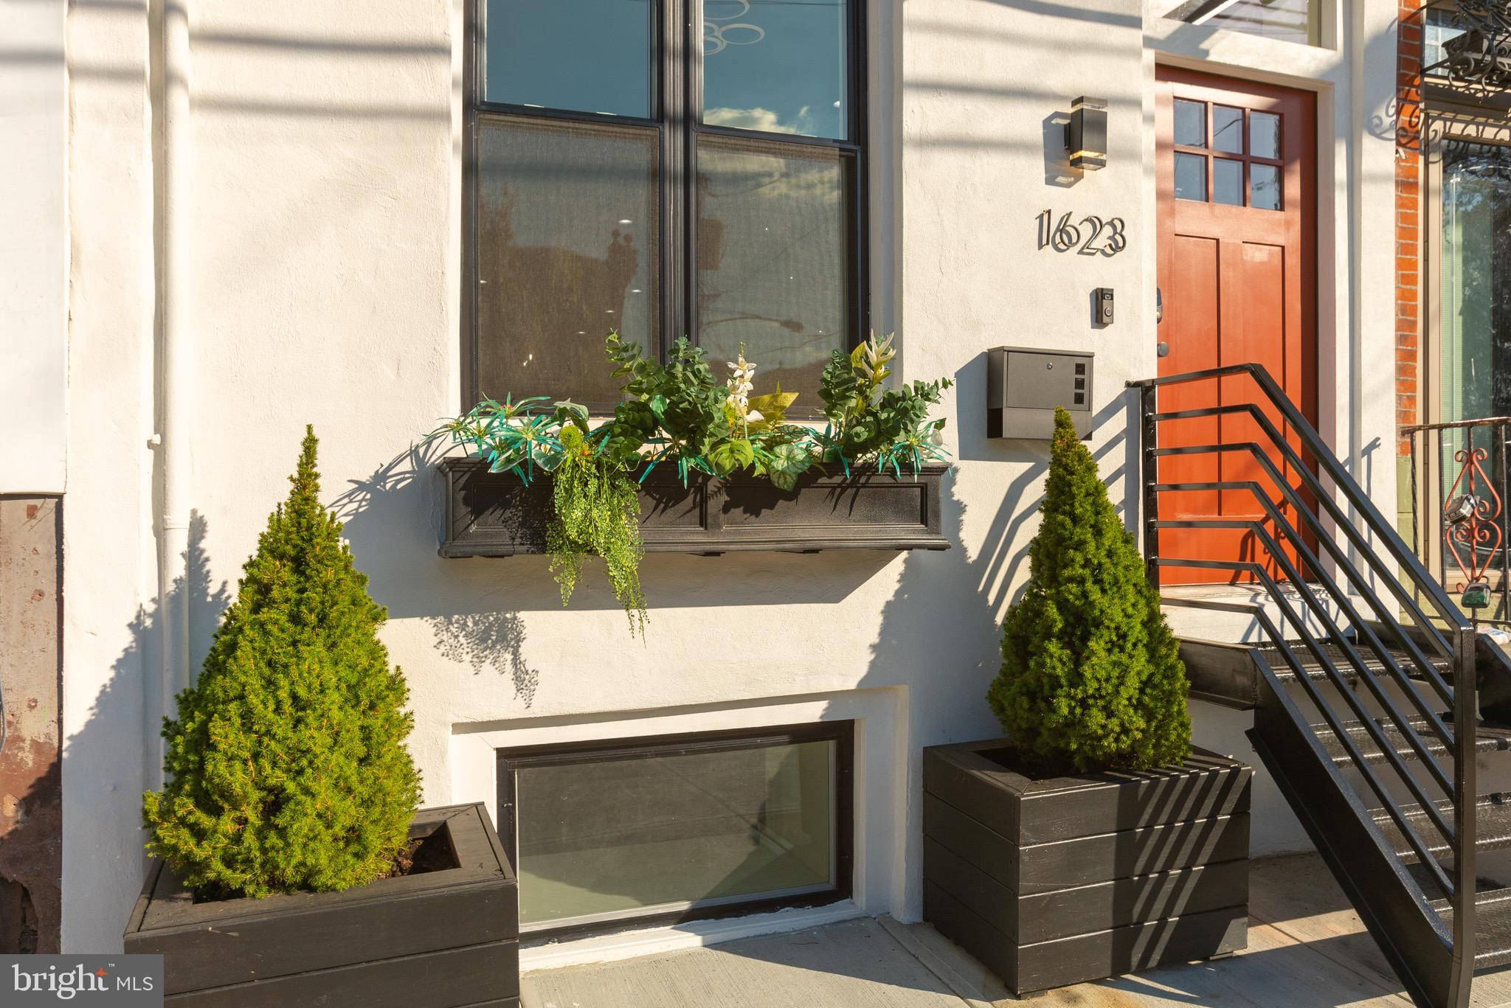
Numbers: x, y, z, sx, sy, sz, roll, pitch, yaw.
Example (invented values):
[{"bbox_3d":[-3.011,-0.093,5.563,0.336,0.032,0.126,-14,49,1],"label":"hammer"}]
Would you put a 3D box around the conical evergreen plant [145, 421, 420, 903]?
[{"bbox_3d":[-1.169,0.365,2.727,0.640,1.118,0.612,-1,2,-21],"label":"conical evergreen plant"}]

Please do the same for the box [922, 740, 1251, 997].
[{"bbox_3d":[1.083,1.141,3.636,0.874,0.597,0.576,-1,2,-21],"label":"box"}]

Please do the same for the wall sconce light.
[{"bbox_3d":[1.161,-1.293,3.830,0.104,0.230,0.097,-1,2,-21],"label":"wall sconce light"}]

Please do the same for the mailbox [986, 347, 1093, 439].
[{"bbox_3d":[0.994,-0.379,3.803,0.370,0.310,0.098,-1,2,-21],"label":"mailbox"}]

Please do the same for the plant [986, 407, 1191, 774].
[{"bbox_3d":[1.102,0.275,3.595,0.640,1.171,0.612,-1,2,-21],"label":"plant"}]

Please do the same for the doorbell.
[{"bbox_3d":[1.260,-0.709,3.930,0.061,0.125,0.026,-1,2,-21],"label":"doorbell"}]

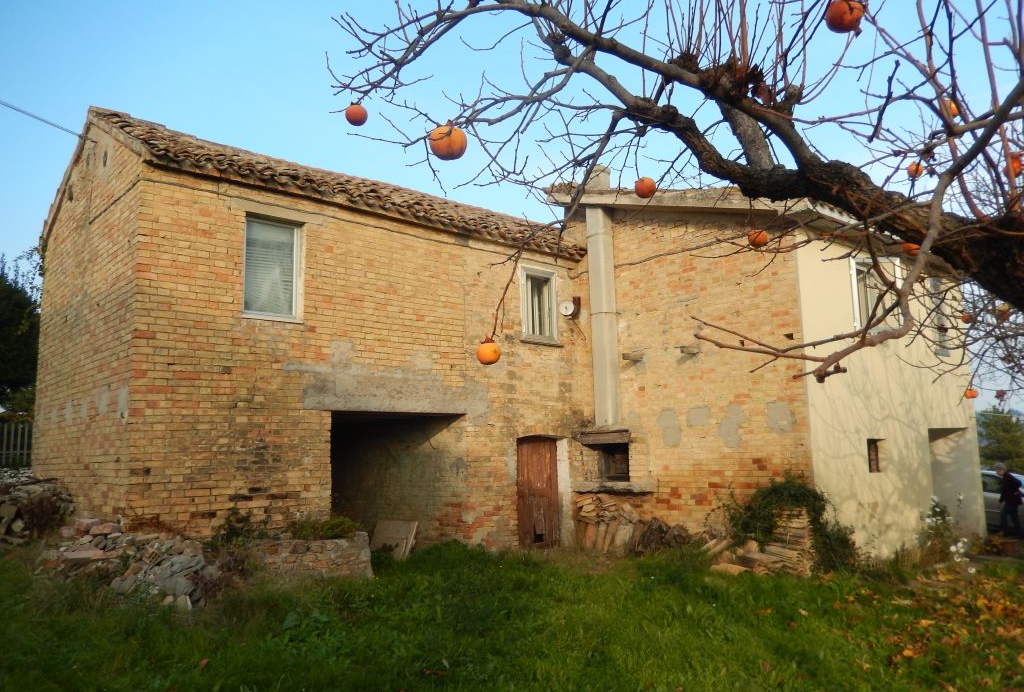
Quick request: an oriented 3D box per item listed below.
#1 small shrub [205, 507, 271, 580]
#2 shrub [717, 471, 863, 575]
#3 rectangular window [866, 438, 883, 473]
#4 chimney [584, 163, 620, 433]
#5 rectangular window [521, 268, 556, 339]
[{"bbox_3d":[-3.314,2.372,8.928,0.680,0.860,0.560,5,-10,-41],"label":"small shrub"},{"bbox_3d":[3.630,2.326,9.744,1.050,1.200,1.500,5,-10,-41],"label":"shrub"},{"bbox_3d":[5.527,1.679,11.368,0.440,0.500,0.150,5,-10,-41],"label":"rectangular window"},{"bbox_3d":[1.590,-0.875,12.929,0.290,4.520,0.360,5,-10,-41],"label":"chimney"},{"bbox_3d":[0.477,-0.707,12.993,0.870,1.270,0.130,5,-10,-41],"label":"rectangular window"}]

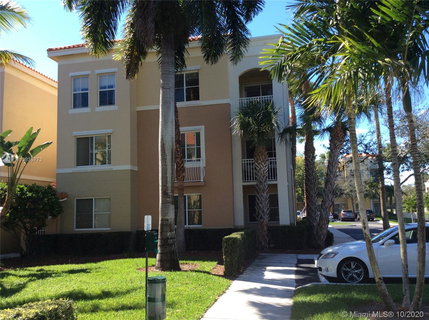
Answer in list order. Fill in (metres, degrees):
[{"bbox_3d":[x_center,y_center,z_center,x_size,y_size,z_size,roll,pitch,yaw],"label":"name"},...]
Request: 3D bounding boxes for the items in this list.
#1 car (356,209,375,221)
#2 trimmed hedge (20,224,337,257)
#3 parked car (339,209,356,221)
[{"bbox_3d":[19.427,6.951,52.366,1.850,1.600,4.600,-3,-7,12],"label":"car"},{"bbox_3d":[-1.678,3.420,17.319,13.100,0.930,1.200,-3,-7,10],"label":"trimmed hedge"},{"bbox_3d":[17.137,7.110,52.868,1.830,1.550,4.600,-3,-7,12],"label":"parked car"}]

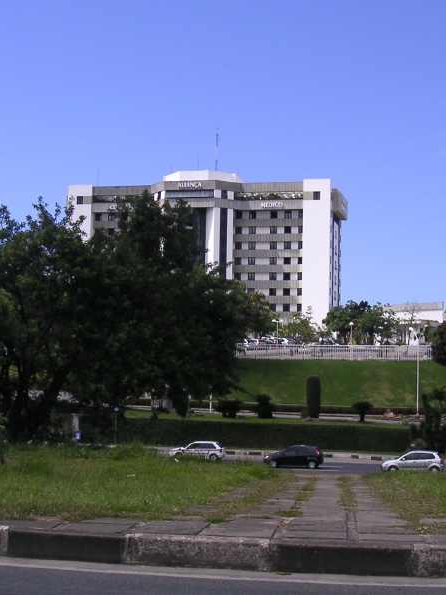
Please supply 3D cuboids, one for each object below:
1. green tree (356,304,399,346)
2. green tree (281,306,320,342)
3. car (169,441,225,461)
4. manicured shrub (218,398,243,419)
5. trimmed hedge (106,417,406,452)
[{"bbox_3d":[21.067,3.843,117.000,5.400,6.000,5.400,1,-4,0],"label":"green tree"},{"bbox_3d":[10.818,3.978,119.000,5.304,5.444,5.039,1,-3,5],"label":"green tree"},{"bbox_3d":[-1.872,11.264,62.600,3.850,1.420,1.650,0,-5,12],"label":"car"},{"bbox_3d":[0.583,9.916,76.500,2.000,1.650,2.000,1,-4,0],"label":"manicured shrub"},{"bbox_3d":[2.491,10.179,62.792,22.509,1.950,1.300,1,-3,8],"label":"trimmed hedge"}]

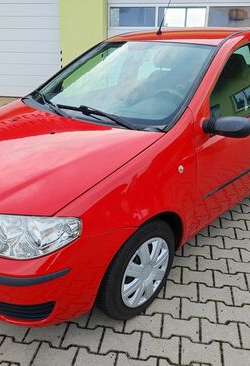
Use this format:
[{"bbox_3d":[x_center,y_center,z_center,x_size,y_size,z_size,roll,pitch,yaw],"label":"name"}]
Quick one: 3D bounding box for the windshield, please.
[{"bbox_3d":[-0.078,-0.722,2.189,1.360,0.100,0.830,21,61,40],"label":"windshield"}]

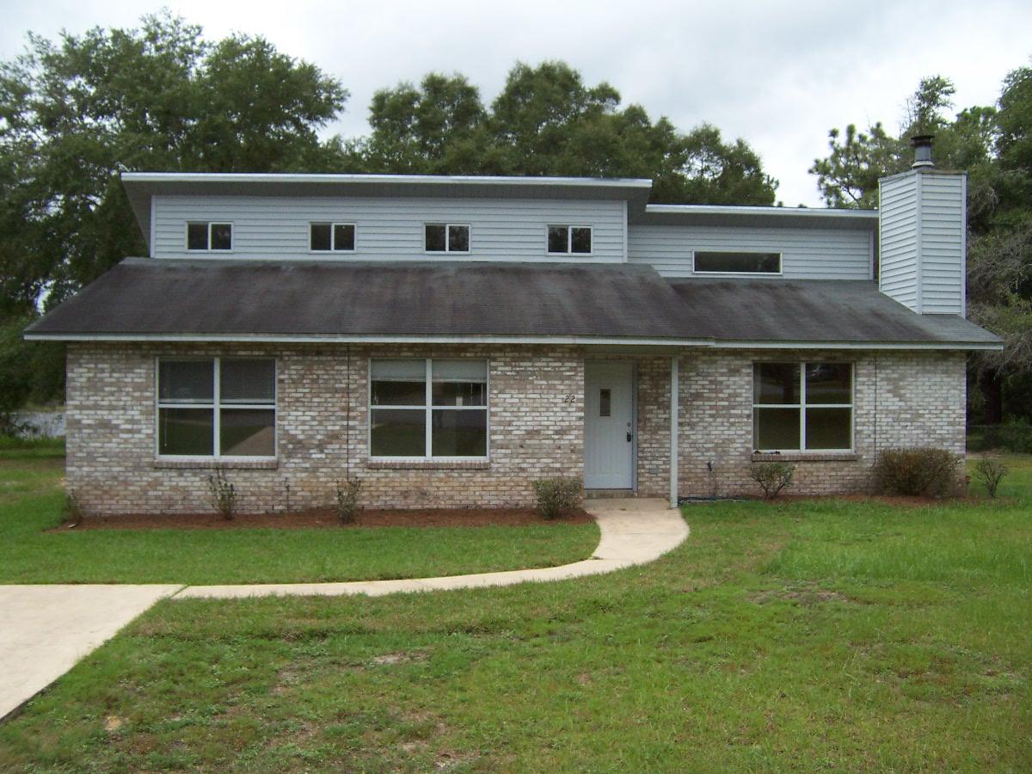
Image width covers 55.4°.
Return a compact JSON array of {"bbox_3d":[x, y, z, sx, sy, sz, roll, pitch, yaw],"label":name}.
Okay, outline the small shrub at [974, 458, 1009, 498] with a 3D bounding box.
[{"bbox_3d":[7.848,1.484,16.250,0.570,0.680,0.550,0,-1,0],"label":"small shrub"}]

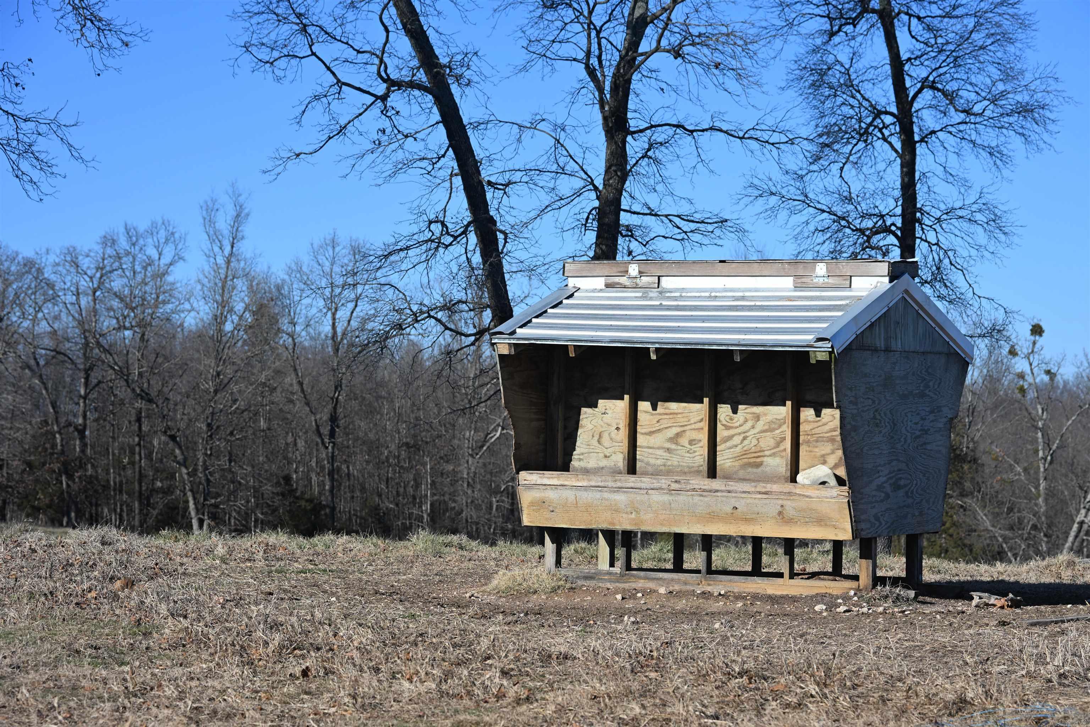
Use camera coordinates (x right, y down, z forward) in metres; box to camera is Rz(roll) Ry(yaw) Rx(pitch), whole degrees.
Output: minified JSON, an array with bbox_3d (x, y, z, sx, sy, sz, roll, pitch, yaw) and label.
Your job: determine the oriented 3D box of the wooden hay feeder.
[{"bbox_3d":[1.319,0.391,20.699,2.515,2.230,2.580,1,-1,28],"label":"wooden hay feeder"}]

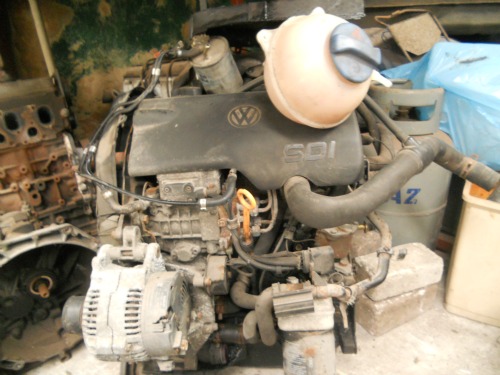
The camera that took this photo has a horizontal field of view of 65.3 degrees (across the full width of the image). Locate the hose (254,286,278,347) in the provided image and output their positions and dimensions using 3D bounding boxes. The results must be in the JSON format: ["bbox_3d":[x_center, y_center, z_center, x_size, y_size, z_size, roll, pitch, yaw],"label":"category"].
[{"bbox_3d":[0.027,0.223,0.675,0.036,0.110,0.045,-3,20,0],"label":"hose"}]

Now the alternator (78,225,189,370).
[{"bbox_3d":[-0.178,0.170,0.612,0.168,0.185,0.150,-2,20,3],"label":"alternator"}]

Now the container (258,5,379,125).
[{"bbox_3d":[0.102,-0.166,0.544,0.158,0.158,0.172,14,-6,-24],"label":"container"}]

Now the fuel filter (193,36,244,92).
[{"bbox_3d":[-0.065,-0.252,0.823,0.086,0.125,0.086,-11,54,16],"label":"fuel filter"}]

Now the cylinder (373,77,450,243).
[{"bbox_3d":[0.396,-0.010,1.107,0.300,0.560,0.300,4,21,18],"label":"cylinder"}]

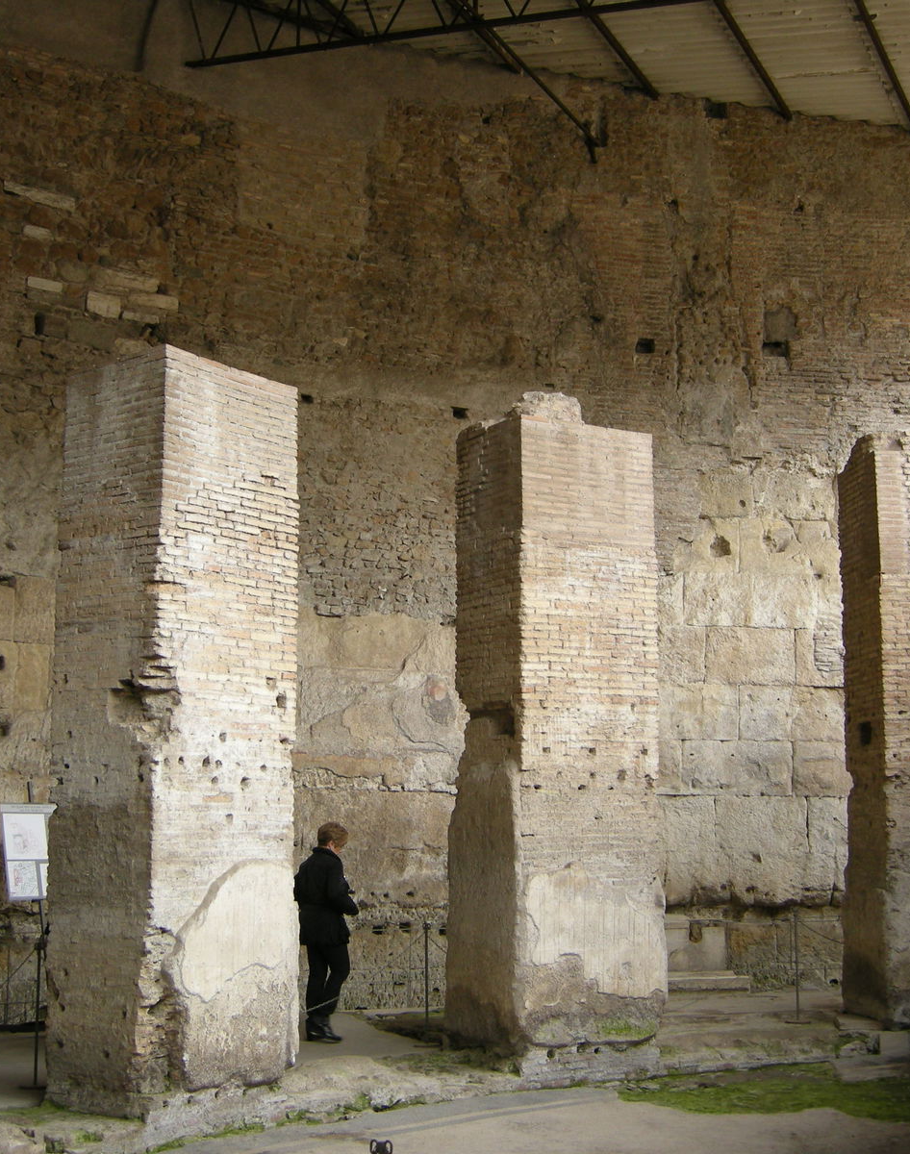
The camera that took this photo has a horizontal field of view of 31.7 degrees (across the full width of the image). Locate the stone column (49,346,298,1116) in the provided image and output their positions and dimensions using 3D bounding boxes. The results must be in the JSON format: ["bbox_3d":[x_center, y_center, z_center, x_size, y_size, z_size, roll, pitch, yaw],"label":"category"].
[{"bbox_3d":[-1.861,1.011,10.862,0.947,4.838,1.334,-6,-11,36],"label":"stone column"}]

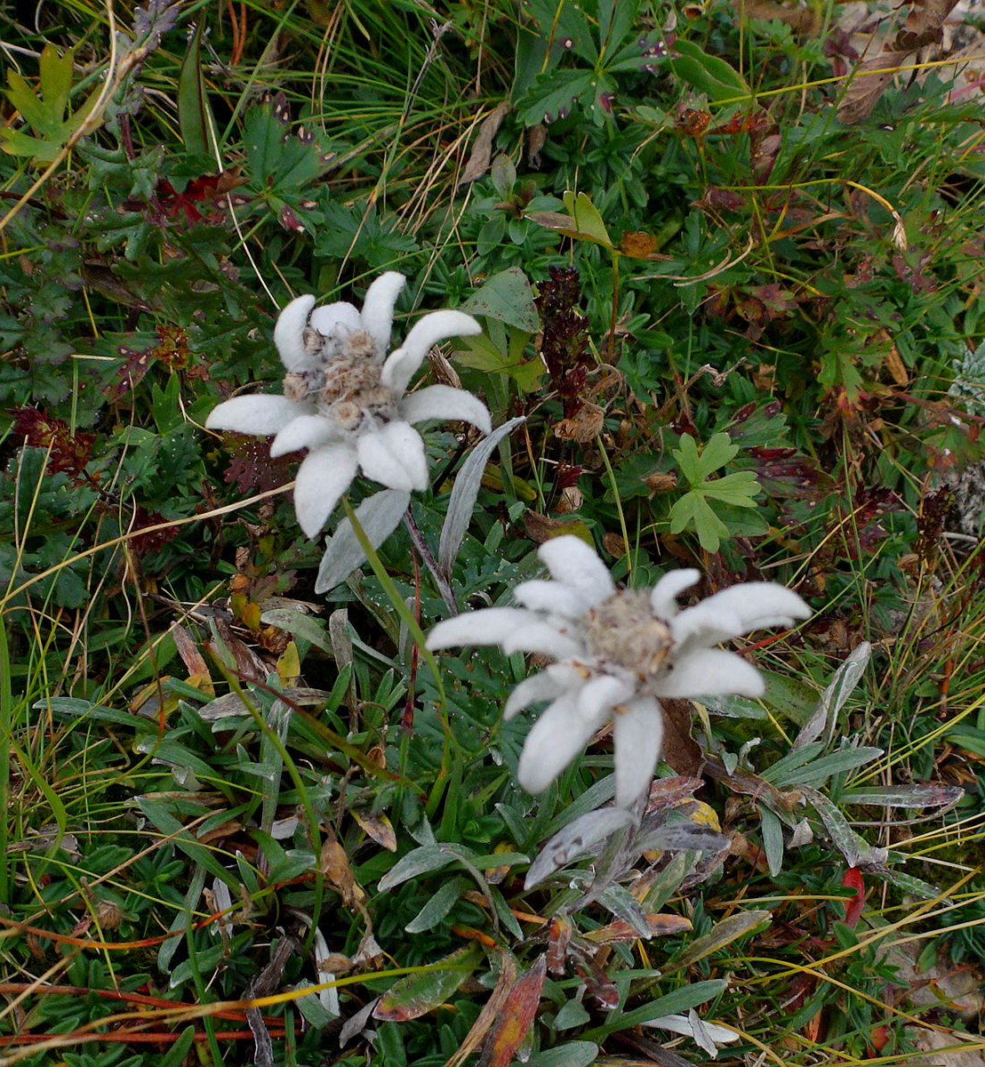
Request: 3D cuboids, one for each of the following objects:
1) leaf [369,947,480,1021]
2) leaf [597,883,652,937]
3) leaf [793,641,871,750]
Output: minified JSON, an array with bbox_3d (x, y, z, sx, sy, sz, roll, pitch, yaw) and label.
[{"bbox_3d":[-0.016,0.114,0.249,0.027,0.005,0.011,-25,59,-19],"label":"leaf"},{"bbox_3d":[0.030,0.087,0.228,0.017,0.004,0.005,44,61,0],"label":"leaf"},{"bbox_3d":[0.094,0.046,0.275,0.007,0.037,0.006,34,17,20],"label":"leaf"}]

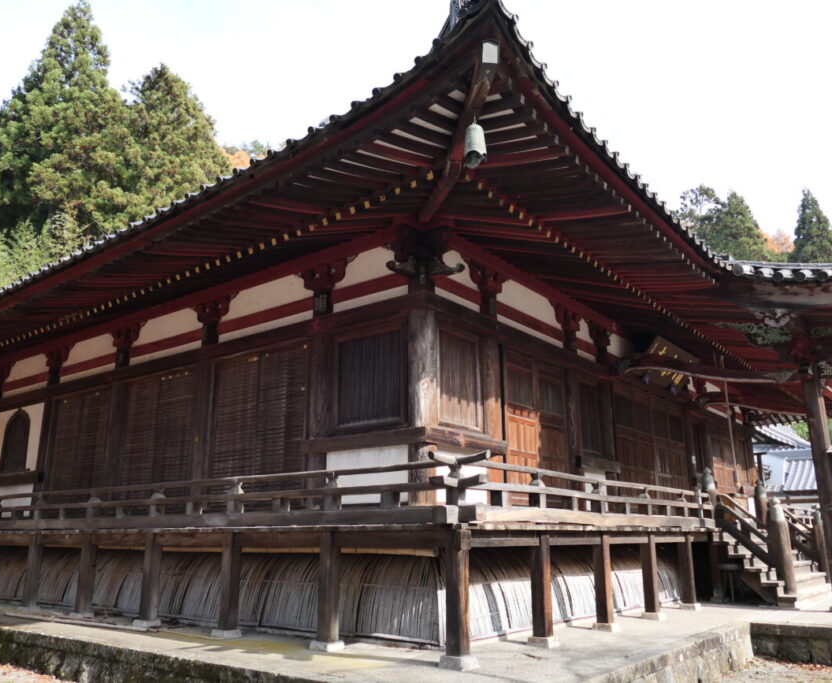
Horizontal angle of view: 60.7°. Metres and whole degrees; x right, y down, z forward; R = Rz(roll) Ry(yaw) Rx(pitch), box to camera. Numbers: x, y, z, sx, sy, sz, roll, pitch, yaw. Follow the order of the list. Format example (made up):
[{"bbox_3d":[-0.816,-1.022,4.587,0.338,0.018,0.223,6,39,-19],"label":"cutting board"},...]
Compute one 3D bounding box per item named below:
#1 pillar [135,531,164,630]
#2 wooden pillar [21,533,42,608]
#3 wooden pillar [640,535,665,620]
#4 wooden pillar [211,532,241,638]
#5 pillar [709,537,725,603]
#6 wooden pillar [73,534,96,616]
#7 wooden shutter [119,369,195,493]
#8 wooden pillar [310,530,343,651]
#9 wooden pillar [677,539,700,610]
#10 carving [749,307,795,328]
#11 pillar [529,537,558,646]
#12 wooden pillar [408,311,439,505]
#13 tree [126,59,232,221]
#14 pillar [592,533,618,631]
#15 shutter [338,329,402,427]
[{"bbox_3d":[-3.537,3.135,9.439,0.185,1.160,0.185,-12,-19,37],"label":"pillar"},{"bbox_3d":[-6.186,3.752,11.483,0.170,1.170,0.170,-12,-19,36],"label":"wooden pillar"},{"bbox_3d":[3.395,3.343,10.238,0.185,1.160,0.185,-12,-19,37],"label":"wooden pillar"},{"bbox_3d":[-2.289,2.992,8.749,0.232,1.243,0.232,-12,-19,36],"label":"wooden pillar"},{"bbox_3d":[5.358,4.069,12.775,0.170,1.160,0.170,-12,-19,36],"label":"pillar"},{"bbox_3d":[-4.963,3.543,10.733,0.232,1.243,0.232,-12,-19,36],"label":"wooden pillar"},{"bbox_3d":[-5.011,1.955,13.557,2.400,2.700,0.090,-12,-19,37],"label":"wooden shutter"},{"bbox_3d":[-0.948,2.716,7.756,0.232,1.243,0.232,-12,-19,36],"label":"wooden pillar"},{"bbox_3d":[4.426,3.753,11.582,0.180,1.180,0.180,-12,-19,36],"label":"wooden pillar"},{"bbox_3d":[5.995,-0.403,11.941,0.680,0.360,0.120,-12,-19,36],"label":"carving"},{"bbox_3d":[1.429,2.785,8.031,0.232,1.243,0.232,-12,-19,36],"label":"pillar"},{"bbox_3d":[0.084,0.968,9.727,0.370,3.000,0.370,0,-15,0],"label":"wooden pillar"},{"bbox_3d":[-16.230,-9.041,46.053,8.000,20.500,8.000,-12,-19,36],"label":"tree"},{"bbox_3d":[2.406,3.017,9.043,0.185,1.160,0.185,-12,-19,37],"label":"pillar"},{"bbox_3d":[-0.678,0.534,10.368,1.220,1.300,0.090,-12,-19,37],"label":"shutter"}]

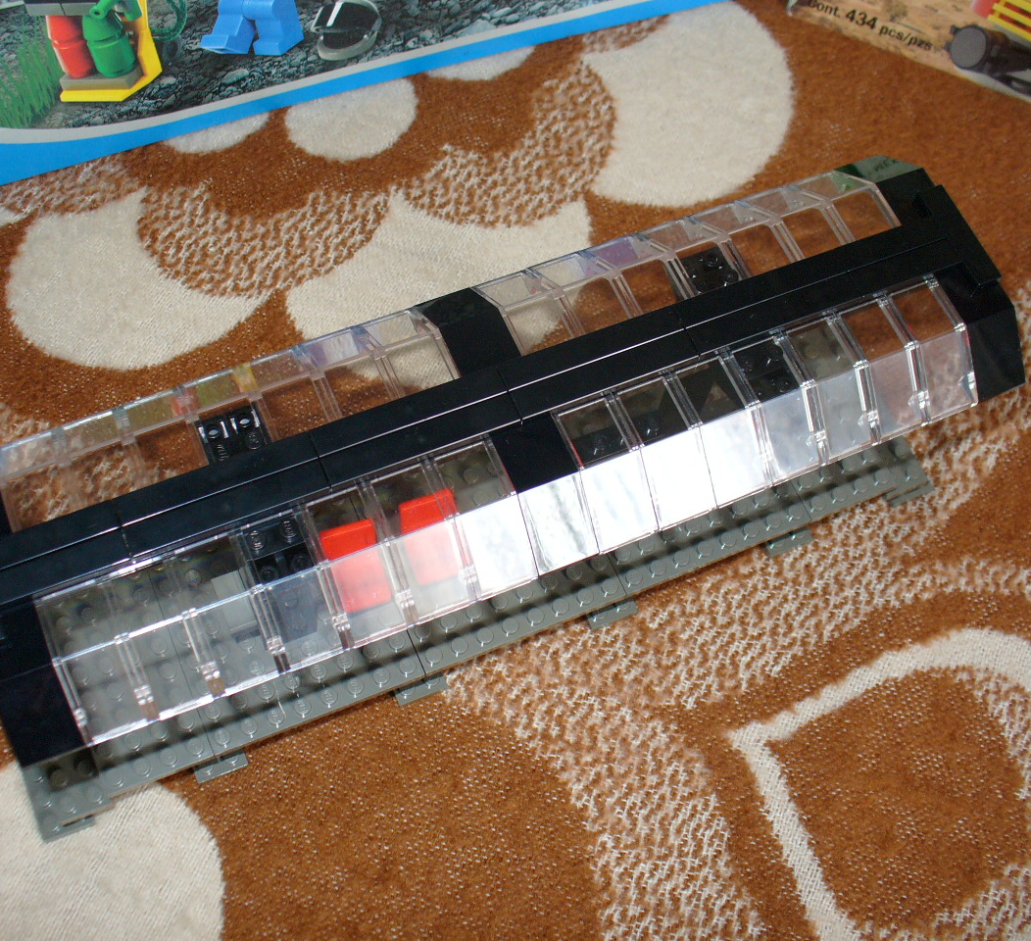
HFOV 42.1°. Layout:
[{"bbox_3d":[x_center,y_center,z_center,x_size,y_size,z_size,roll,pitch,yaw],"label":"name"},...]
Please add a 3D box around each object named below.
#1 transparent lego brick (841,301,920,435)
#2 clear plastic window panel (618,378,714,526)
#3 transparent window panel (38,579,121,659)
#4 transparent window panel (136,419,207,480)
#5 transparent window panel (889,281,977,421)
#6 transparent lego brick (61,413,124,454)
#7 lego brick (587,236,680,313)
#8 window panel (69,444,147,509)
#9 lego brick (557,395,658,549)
[{"bbox_3d":[0.093,-0.027,0.344,0.016,0.015,0.035,-20,69,-13],"label":"transparent lego brick"},{"bbox_3d":[0.035,-0.007,0.329,0.016,0.015,0.037,-20,68,-13],"label":"clear plastic window panel"},{"bbox_3d":[-0.096,0.034,0.295,0.016,0.003,0.016,-20,69,-13],"label":"transparent window panel"},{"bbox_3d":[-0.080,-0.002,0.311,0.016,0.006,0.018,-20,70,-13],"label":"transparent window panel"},{"bbox_3d":[0.107,-0.032,0.347,0.016,0.015,0.035,-20,69,-13],"label":"transparent window panel"},{"bbox_3d":[-0.101,-0.007,0.321,0.016,0.003,0.022,-20,28,-13],"label":"transparent lego brick"},{"bbox_3d":[0.033,-0.049,0.347,0.016,0.017,0.036,-20,70,-13],"label":"lego brick"},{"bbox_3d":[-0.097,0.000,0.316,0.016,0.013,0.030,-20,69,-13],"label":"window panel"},{"bbox_3d":[0.021,0.000,0.325,0.016,0.015,0.035,-20,69,-13],"label":"lego brick"}]

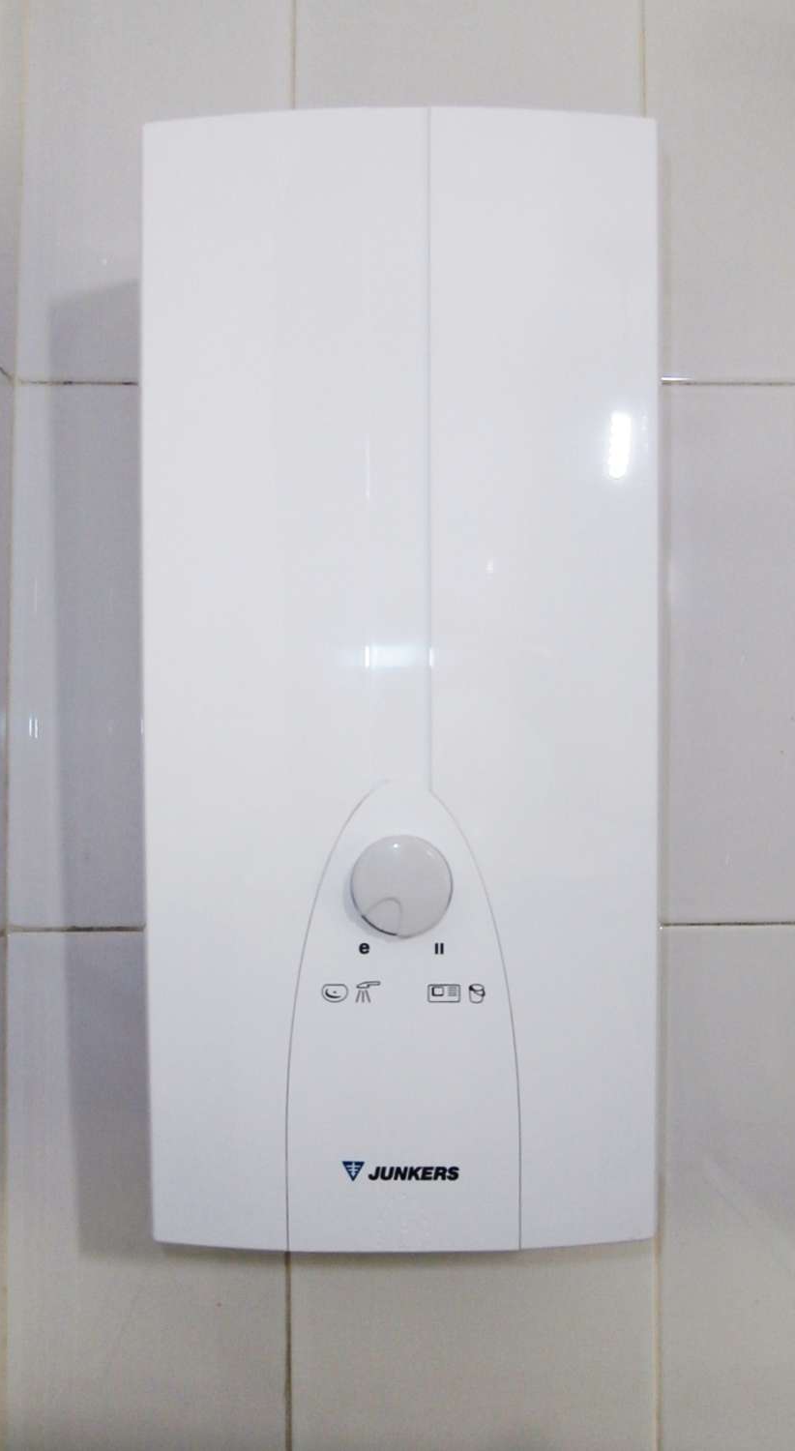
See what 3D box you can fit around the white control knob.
[{"bbox_3d":[0.002,0.066,0.410,0.042,0.042,0.013,0,-2,-1],"label":"white control knob"}]

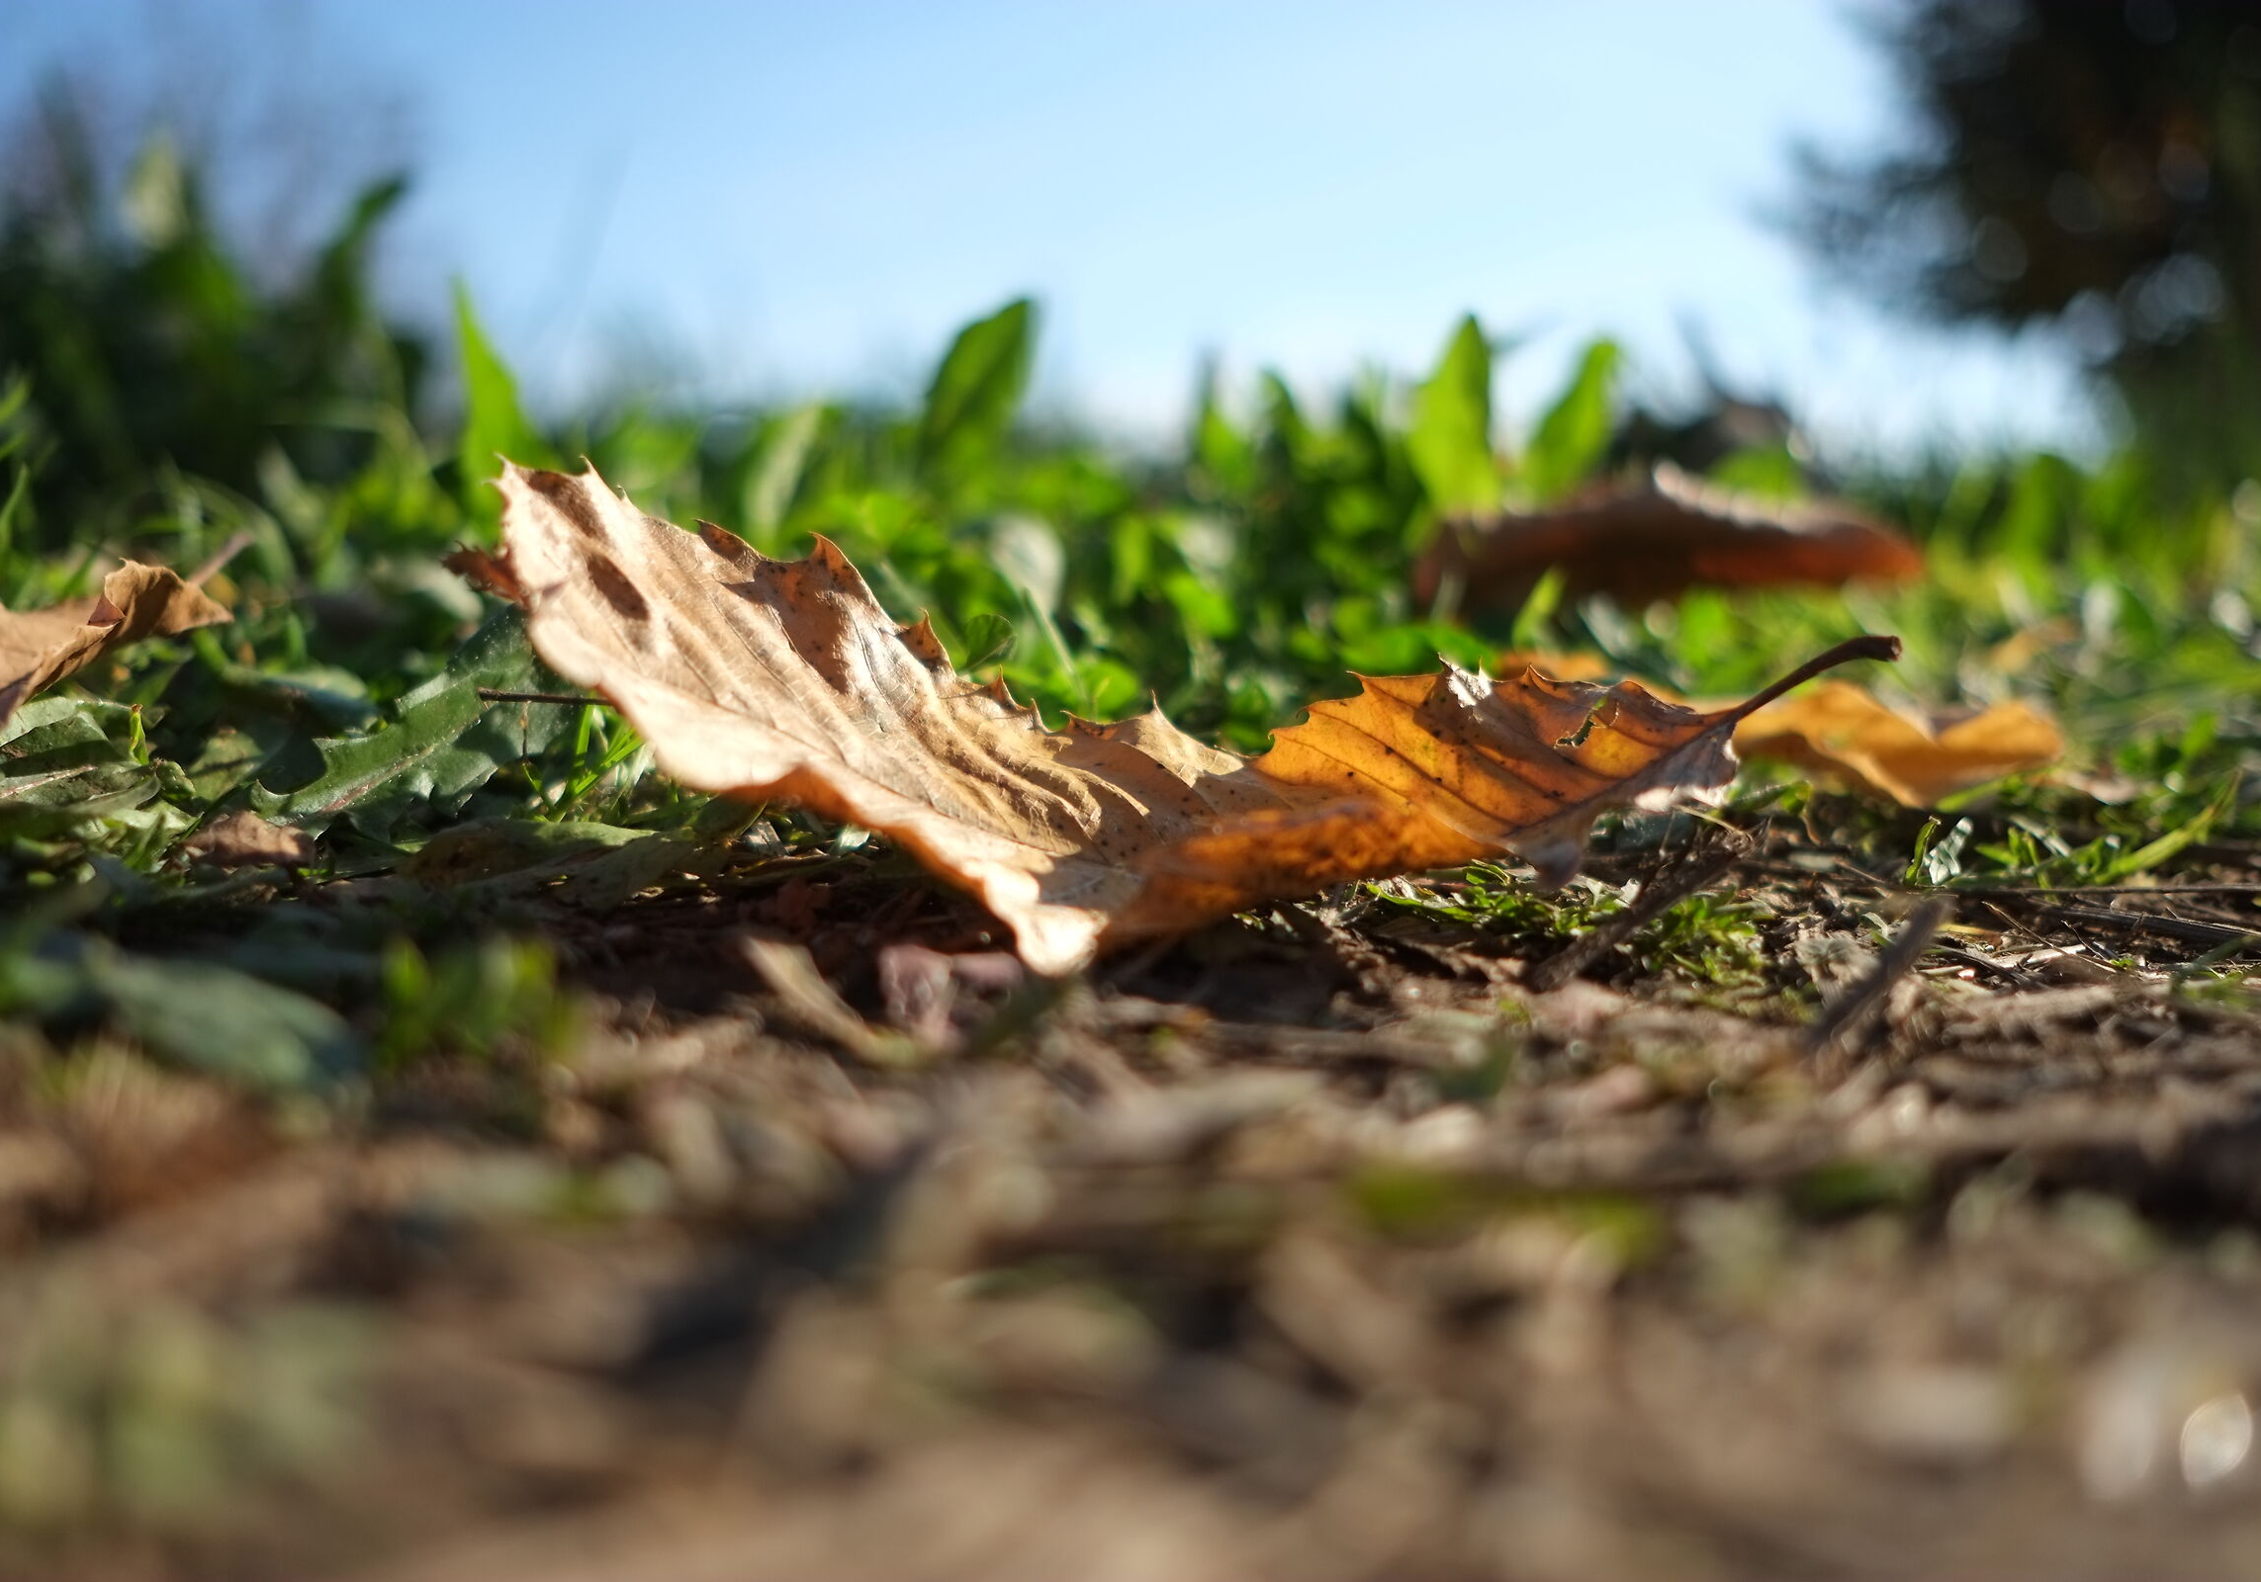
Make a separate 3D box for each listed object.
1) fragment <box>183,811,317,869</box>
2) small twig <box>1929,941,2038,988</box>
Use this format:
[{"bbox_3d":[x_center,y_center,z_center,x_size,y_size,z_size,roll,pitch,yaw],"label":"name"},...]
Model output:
[{"bbox_3d":[-0.109,0.006,0.285,0.017,0.006,0.012,0,6,0],"label":"fragment"},{"bbox_3d":[0.096,0.019,0.260,0.015,0.004,0.003,-5,8,-40],"label":"small twig"}]

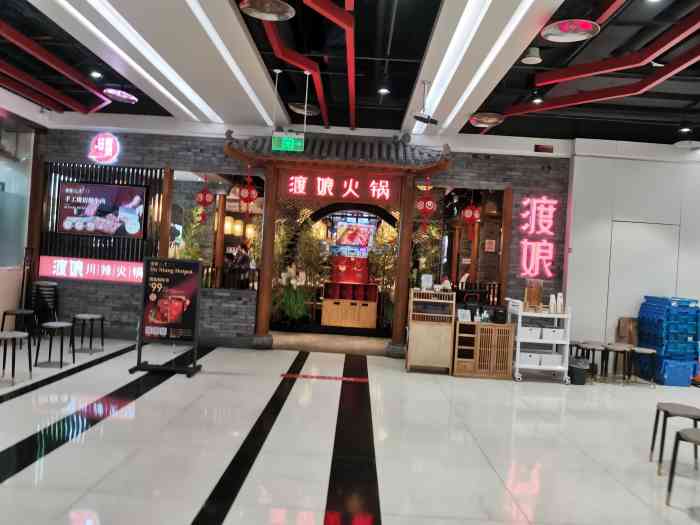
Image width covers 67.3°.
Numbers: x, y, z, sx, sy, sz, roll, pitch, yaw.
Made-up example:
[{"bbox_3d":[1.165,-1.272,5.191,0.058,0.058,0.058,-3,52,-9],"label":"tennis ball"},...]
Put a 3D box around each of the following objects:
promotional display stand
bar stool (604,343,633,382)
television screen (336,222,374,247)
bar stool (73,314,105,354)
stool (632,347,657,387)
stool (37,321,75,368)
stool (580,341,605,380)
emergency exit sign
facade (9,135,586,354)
[{"bbox_3d":[-2.135,0.610,6.230,0.721,1.299,0.500,3,0,1],"label":"promotional display stand"},{"bbox_3d":[3.480,1.335,6.840,0.325,0.455,0.325,3,0,1],"label":"bar stool"},{"bbox_3d":[0.094,-0.586,10.996,0.732,0.492,0.070,3,0,1],"label":"television screen"},{"bbox_3d":[-3.513,0.951,7.064,0.325,0.455,0.325,3,0,1],"label":"bar stool"},{"bbox_3d":[3.761,1.351,6.737,0.325,0.455,0.325,3,0,1],"label":"stool"},{"bbox_3d":[-3.401,0.964,6.083,0.325,0.455,0.325,3,0,1],"label":"stool"},{"bbox_3d":[3.208,1.319,6.958,0.325,0.455,0.325,3,0,1],"label":"stool"},{"bbox_3d":[-0.690,-1.353,5.903,0.360,0.202,0.040,3,0,1],"label":"emergency exit sign"},{"bbox_3d":[-0.787,-0.256,7.737,7.903,3.152,0.900,3,0,1],"label":"facade"}]

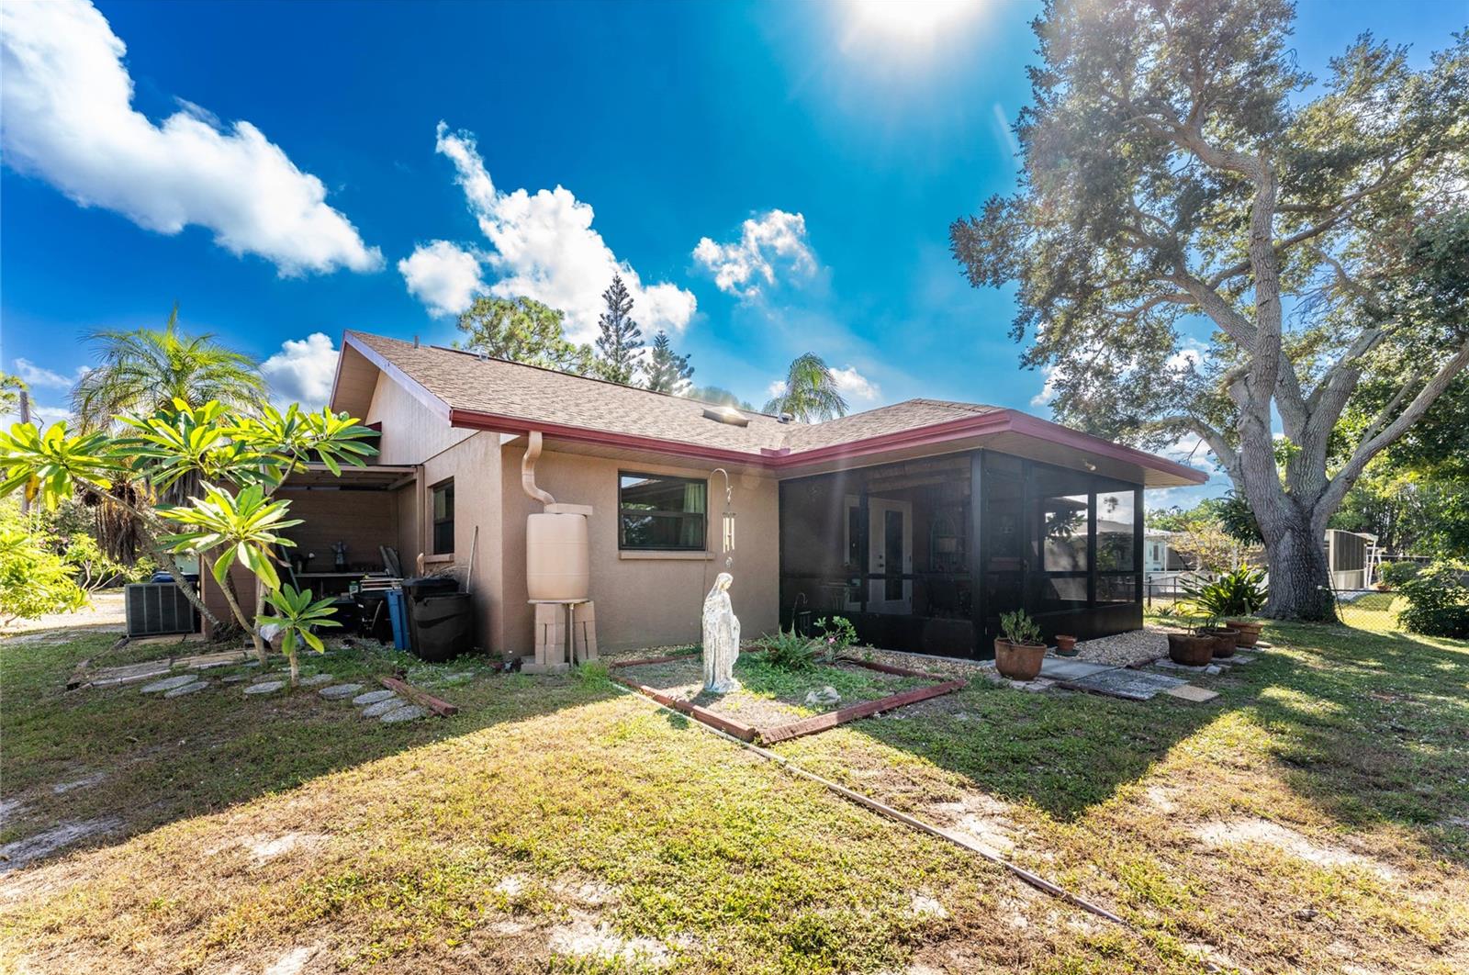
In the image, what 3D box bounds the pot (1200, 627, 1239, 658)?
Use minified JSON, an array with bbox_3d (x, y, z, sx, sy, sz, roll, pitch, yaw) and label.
[{"bbox_3d":[5.506,1.776,6.500,0.390,0.310,0.390,-2,-3,41],"label":"pot"}]

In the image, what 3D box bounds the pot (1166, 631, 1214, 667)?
[{"bbox_3d":[4.883,1.737,6.120,0.390,0.310,0.390,5,-8,-36],"label":"pot"}]

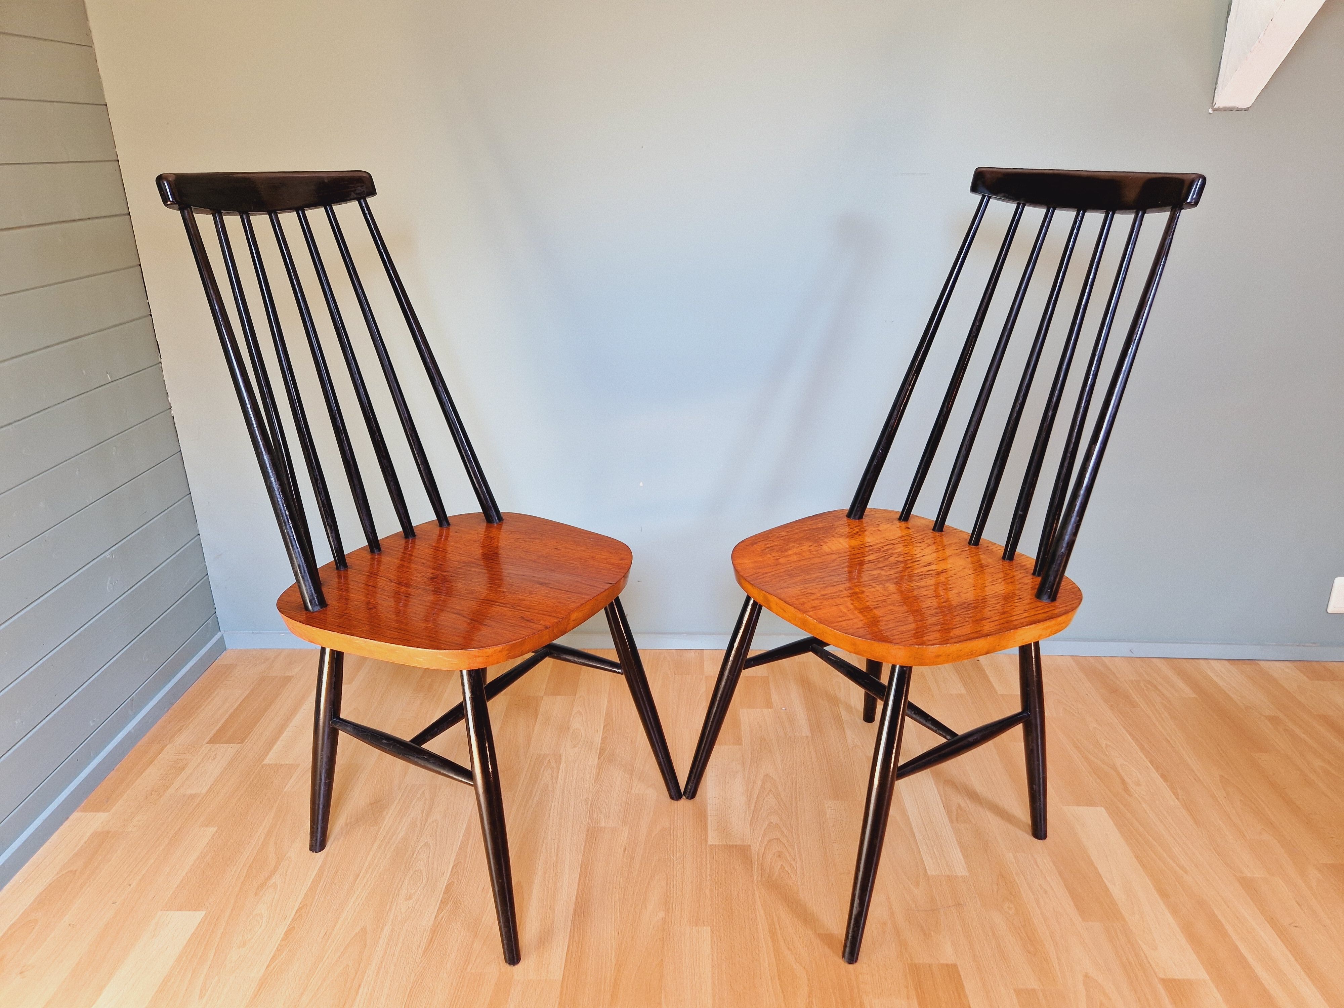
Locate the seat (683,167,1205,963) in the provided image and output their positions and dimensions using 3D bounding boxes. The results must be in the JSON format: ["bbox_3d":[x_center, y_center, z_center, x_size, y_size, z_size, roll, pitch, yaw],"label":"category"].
[{"bbox_3d":[0.361,0.038,1.299,0.565,0.975,0.440,-14,25,-31],"label":"seat"}]

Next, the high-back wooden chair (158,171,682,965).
[{"bbox_3d":[-0.335,0.043,1.287,0.565,0.975,0.440,13,25,29],"label":"high-back wooden chair"}]

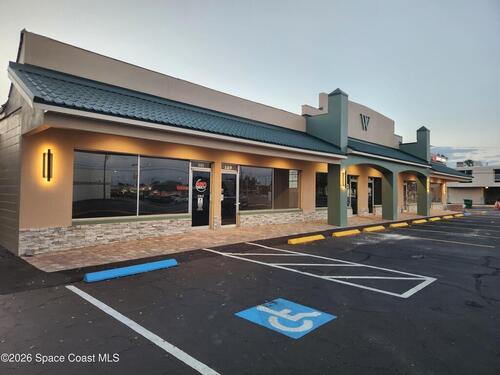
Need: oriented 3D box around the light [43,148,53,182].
[{"bbox_3d":[-5.078,-0.559,8.354,0.120,0.803,0.200,0,-1,44],"label":"light"}]

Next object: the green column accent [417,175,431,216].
[{"bbox_3d":[11.879,0.517,22.730,0.590,2.719,0.590,0,-1,44],"label":"green column accent"}]

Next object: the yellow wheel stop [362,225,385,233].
[{"bbox_3d":[5.178,1.707,13.881,0.160,0.130,1.830,0,-1,44],"label":"yellow wheel stop"}]

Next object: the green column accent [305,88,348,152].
[{"bbox_3d":[3.698,-3.159,16.155,1.930,3.078,0.652,0,-1,44],"label":"green column accent"}]

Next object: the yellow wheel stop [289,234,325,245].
[{"bbox_3d":[1.816,1.636,10.443,0.160,0.130,1.830,0,-1,44],"label":"yellow wheel stop"}]

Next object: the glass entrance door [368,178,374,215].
[{"bbox_3d":[8.395,0.631,23.048,0.100,2.343,0.920,0,-1,44],"label":"glass entrance door"}]

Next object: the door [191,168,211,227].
[{"bbox_3d":[-1.793,0.400,12.107,0.070,2.112,0.885,0,-1,44],"label":"door"}]

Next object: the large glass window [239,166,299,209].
[{"bbox_3d":[1.077,0.049,15.566,0.100,1.929,4.373,0,-1,44],"label":"large glass window"}]

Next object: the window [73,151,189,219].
[{"bbox_3d":[-3.611,-0.067,10.771,0.100,1.959,3.949,0,-1,44],"label":"window"}]

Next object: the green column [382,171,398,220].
[{"bbox_3d":[7.624,0.423,18.086,0.600,2.700,0.600,2,0,42],"label":"green column"}]

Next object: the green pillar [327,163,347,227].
[{"bbox_3d":[3.835,0.327,14.501,0.590,2.719,0.590,0,-1,44],"label":"green pillar"}]

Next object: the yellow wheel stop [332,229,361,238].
[{"bbox_3d":[3.684,1.718,12.725,0.170,0.130,1.860,0,-1,44],"label":"yellow wheel stop"}]

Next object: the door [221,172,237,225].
[{"bbox_3d":[-0.829,0.447,13.100,0.070,2.098,0.850,0,-1,44],"label":"door"}]

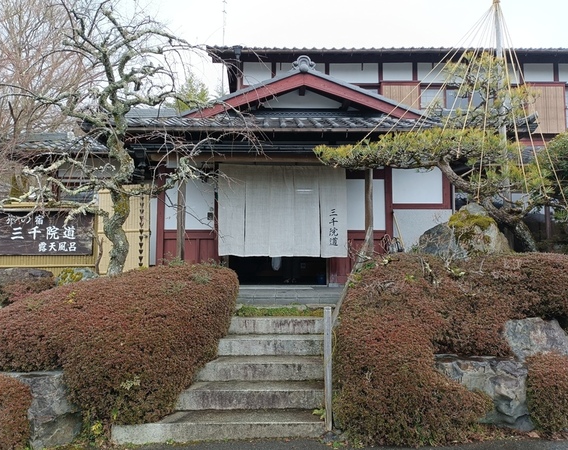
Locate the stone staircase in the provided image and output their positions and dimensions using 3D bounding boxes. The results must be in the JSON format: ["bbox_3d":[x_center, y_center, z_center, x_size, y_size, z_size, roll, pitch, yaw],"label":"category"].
[{"bbox_3d":[-0.485,1.373,4.191,1.790,0.775,1.410,0,-3,0],"label":"stone staircase"}]

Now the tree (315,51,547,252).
[{"bbox_3d":[1.934,-0.909,5.864,3.030,2.982,2.100,0,-3,0],"label":"tree"}]

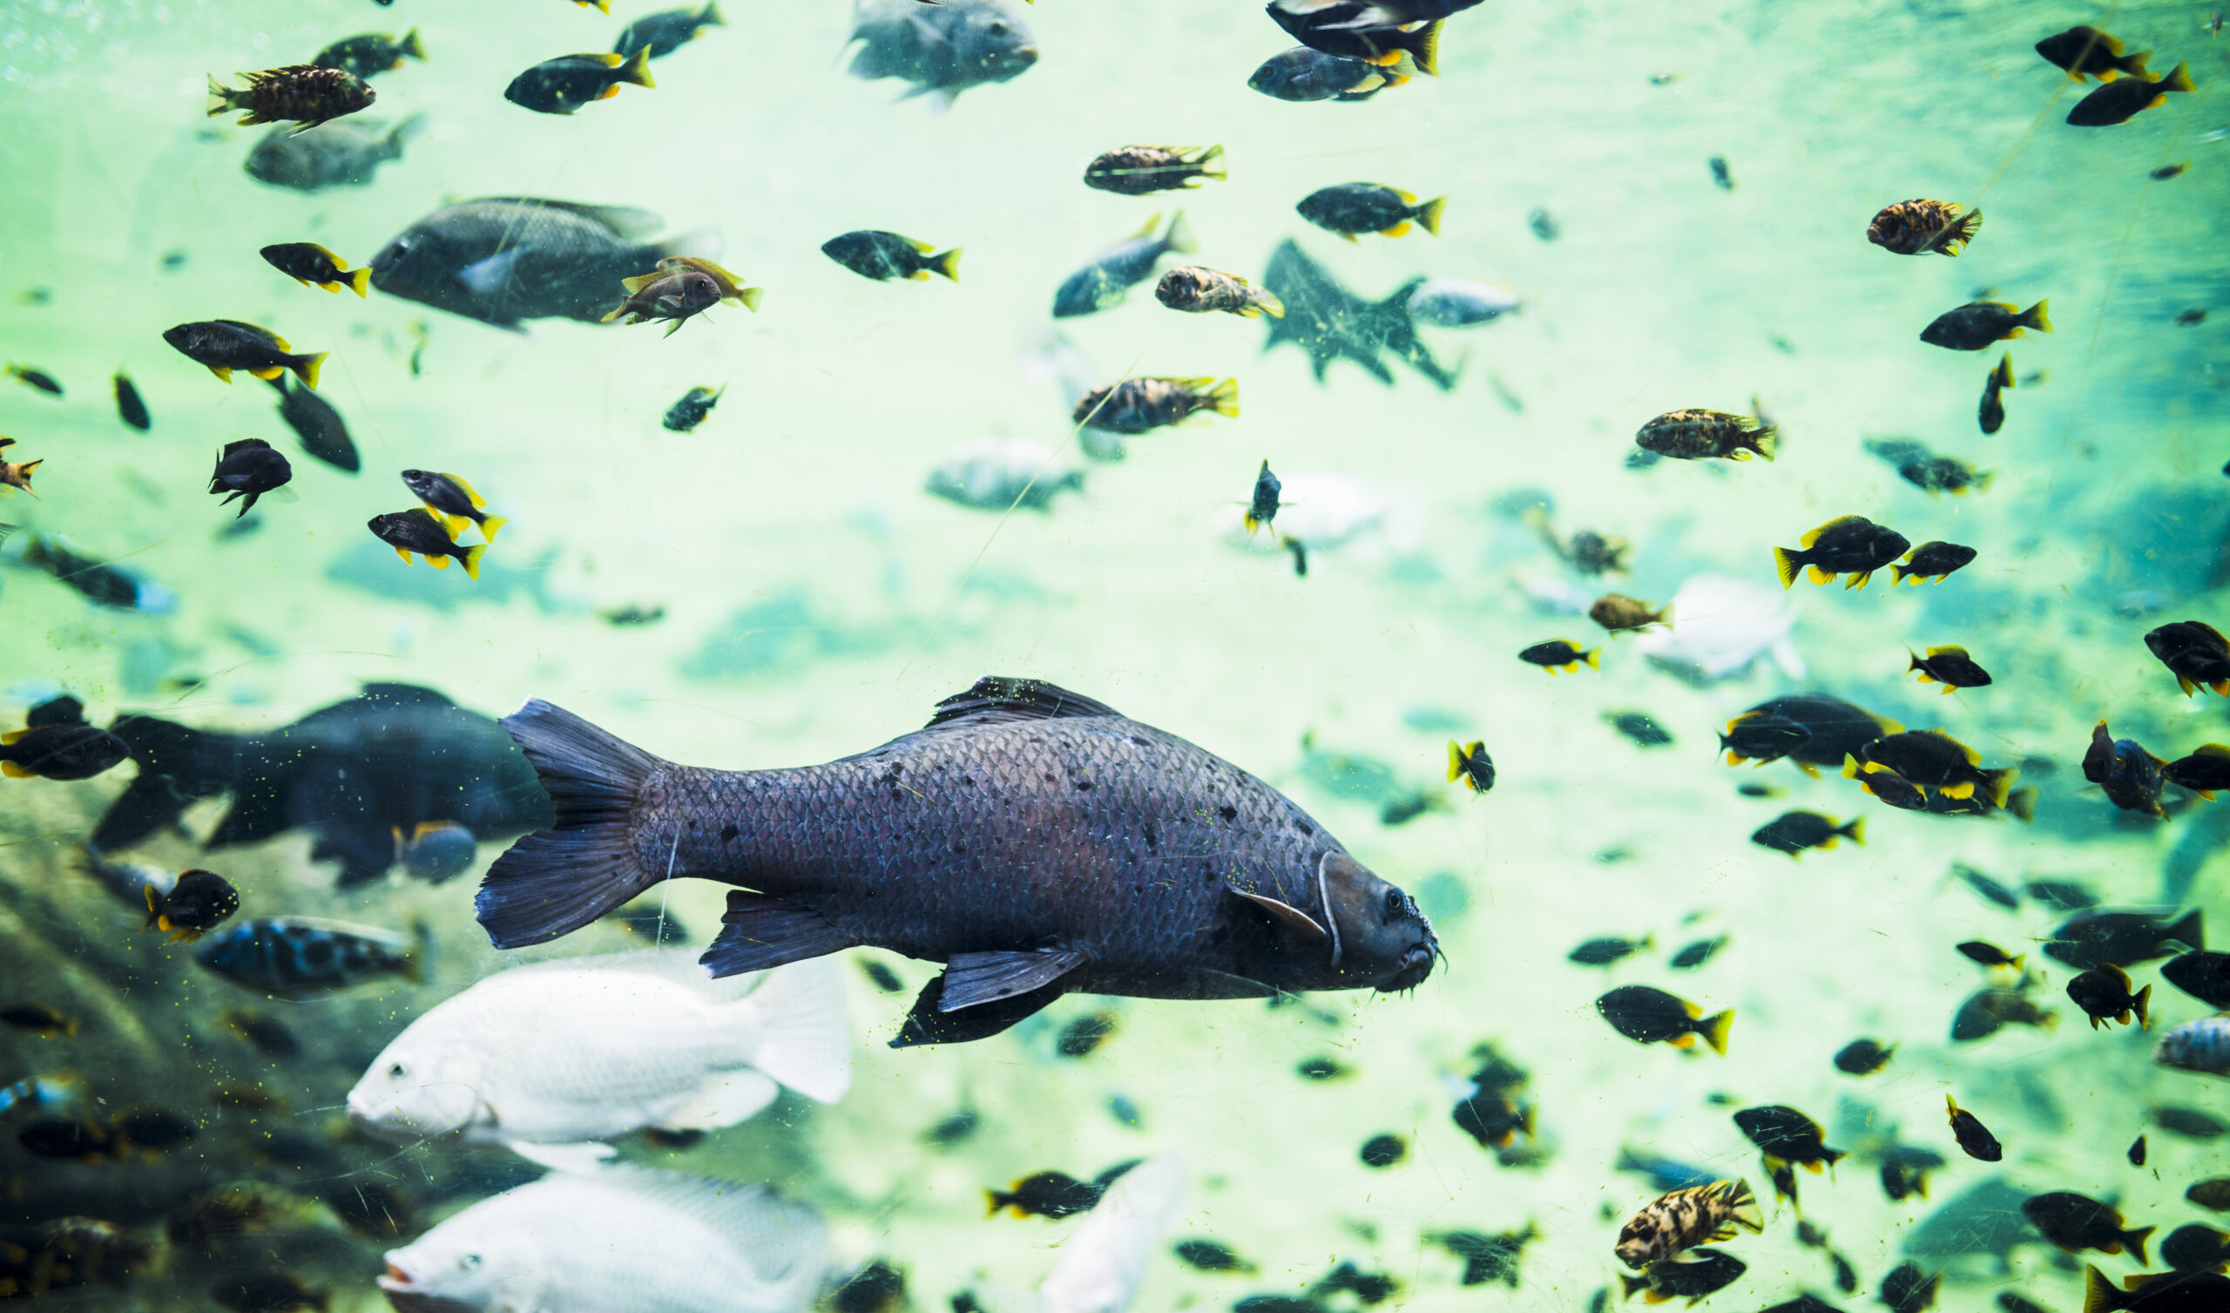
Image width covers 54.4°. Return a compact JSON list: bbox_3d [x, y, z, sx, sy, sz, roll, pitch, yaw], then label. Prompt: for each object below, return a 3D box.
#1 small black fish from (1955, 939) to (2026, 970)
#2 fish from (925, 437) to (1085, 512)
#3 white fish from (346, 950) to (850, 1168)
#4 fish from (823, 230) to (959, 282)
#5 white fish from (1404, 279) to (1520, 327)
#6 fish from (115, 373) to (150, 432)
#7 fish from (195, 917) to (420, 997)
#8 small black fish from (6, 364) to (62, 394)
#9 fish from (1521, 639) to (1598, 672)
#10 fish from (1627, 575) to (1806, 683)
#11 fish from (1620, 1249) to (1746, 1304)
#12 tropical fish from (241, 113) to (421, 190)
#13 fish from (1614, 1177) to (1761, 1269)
[{"bbox_3d":[0.848,0.288,2.100,0.069,0.026,0.014,13,5,6],"label":"small black fish"},{"bbox_3d":[-0.148,-0.243,2.900,0.220,0.098,0.045,-1,4,-6],"label":"fish"},{"bbox_3d":[-0.334,0.260,1.400,0.318,0.125,0.055,-4,0,-5],"label":"white fish"},{"bbox_3d":[-0.191,-0.341,1.850,0.115,0.041,0.020,4,0,-5],"label":"fish"},{"bbox_3d":[0.437,-0.439,2.700,0.145,0.055,0.030,0,0,-10],"label":"white fish"},{"bbox_3d":[-0.951,-0.247,2.100,0.030,0.066,0.016,-35,-18,33],"label":"fish"},{"bbox_3d":[-0.652,0.242,1.750,0.180,0.063,0.035,0,0,-5],"label":"fish"},{"bbox_3d":[-1.198,-0.308,2.400,0.075,0.027,0.015,22,-9,-23],"label":"small black fish"},{"bbox_3d":[0.491,0.001,2.400,0.085,0.035,0.017,0,0,-5],"label":"fish"},{"bbox_3d":[0.847,-0.038,3.050,0.270,0.135,0.055,-11,4,-20],"label":"fish"},{"bbox_3d":[0.414,0.449,1.580,0.092,0.038,0.018,-10,5,-6],"label":"fish"},{"bbox_3d":[-0.917,-0.601,2.550,0.215,0.092,0.040,-12,7,-18],"label":"tropical fish"},{"bbox_3d":[0.383,0.378,1.450,0.112,0.045,0.024,-21,12,-24],"label":"fish"}]

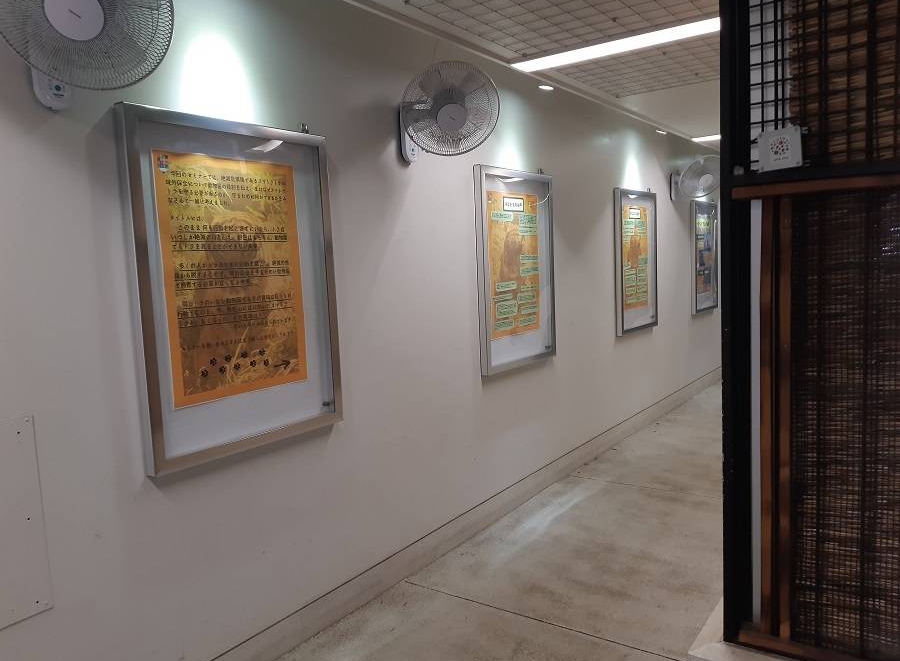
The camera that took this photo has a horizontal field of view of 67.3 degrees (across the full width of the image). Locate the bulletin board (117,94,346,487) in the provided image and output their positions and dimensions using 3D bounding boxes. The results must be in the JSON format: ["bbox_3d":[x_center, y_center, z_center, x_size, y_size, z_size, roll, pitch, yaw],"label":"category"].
[{"bbox_3d":[-0.745,-0.155,2.473,0.050,1.171,0.848,2,7,35],"label":"bulletin board"}]

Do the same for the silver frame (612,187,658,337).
[{"bbox_3d":[1.591,-0.582,5.729,0.050,1.171,0.848,2,7,35],"label":"silver frame"}]

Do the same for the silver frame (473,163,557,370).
[{"bbox_3d":[0.418,-0.368,4.094,0.050,1.171,0.848,2,7,35],"label":"silver frame"}]

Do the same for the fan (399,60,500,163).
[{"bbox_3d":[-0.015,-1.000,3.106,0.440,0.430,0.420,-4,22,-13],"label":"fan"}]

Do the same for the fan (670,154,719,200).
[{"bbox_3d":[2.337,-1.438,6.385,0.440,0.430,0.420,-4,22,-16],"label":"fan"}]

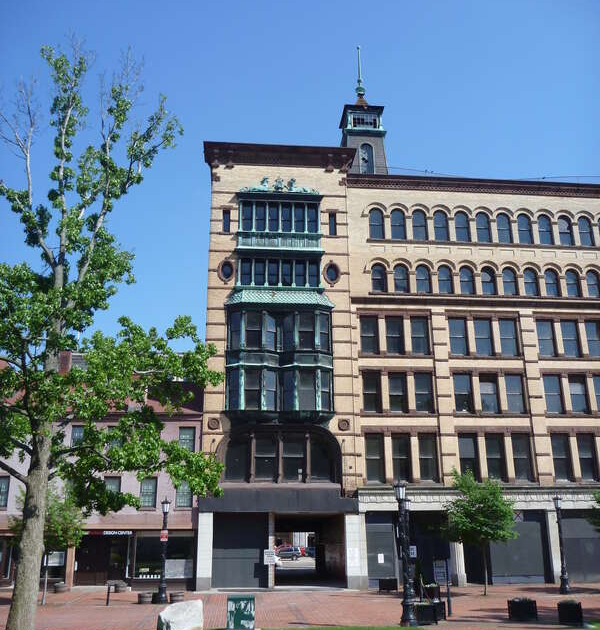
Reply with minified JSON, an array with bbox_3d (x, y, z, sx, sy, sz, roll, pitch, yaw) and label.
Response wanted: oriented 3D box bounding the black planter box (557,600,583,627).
[{"bbox_3d":[8.990,9.941,21.592,0.780,0.661,0.750,-7,-19,20],"label":"black planter box"}]

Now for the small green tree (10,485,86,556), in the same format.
[{"bbox_3d":[-11.012,10.141,28.858,3.256,5.090,3.256,-1,-18,0],"label":"small green tree"}]

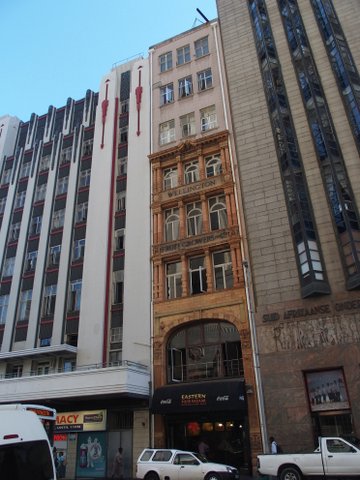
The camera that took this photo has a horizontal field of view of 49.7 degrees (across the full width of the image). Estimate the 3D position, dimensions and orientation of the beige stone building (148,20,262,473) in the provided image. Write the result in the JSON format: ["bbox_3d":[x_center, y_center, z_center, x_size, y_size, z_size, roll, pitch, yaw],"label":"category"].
[{"bbox_3d":[2.082,-2.023,30.301,6.688,34.210,7.200,-13,-28,20],"label":"beige stone building"}]

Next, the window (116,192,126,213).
[{"bbox_3d":[-4.595,-3.038,31.063,1.043,1.782,0.200,-13,-28,21],"label":"window"}]

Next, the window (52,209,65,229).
[{"bbox_3d":[-10.308,-1.966,33.189,1.200,1.740,0.160,-13,-28,20],"label":"window"}]

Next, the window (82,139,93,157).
[{"bbox_3d":[-8.306,-8.379,35.185,1.200,1.715,0.160,-13,-28,20],"label":"window"}]

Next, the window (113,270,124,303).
[{"bbox_3d":[-4.314,3.337,27.200,0.990,2.460,0.150,-13,-28,21],"label":"window"}]

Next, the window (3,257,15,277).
[{"bbox_3d":[-14.729,2.369,33.744,1.463,1.929,0.200,-13,-28,21],"label":"window"}]

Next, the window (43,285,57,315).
[{"bbox_3d":[-10.052,4.778,30.244,1.522,2.553,0.200,-13,-28,21],"label":"window"}]

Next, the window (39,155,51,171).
[{"bbox_3d":[-12.694,-7.253,36.456,1.370,1.880,0.150,-13,-28,21],"label":"window"}]

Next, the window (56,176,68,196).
[{"bbox_3d":[-10.321,-4.770,34.079,1.270,1.920,0.150,-13,-28,21],"label":"window"}]

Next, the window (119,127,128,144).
[{"bbox_3d":[-4.832,-9.118,33.990,1.106,1.933,0.200,-13,-28,21],"label":"window"}]

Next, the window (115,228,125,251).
[{"bbox_3d":[-4.484,-0.018,29.613,1.001,1.809,0.200,-13,-28,21],"label":"window"}]

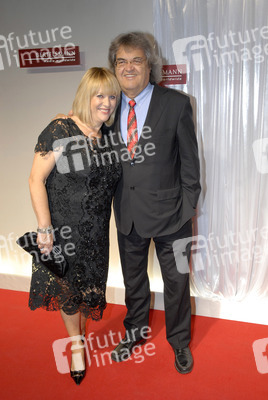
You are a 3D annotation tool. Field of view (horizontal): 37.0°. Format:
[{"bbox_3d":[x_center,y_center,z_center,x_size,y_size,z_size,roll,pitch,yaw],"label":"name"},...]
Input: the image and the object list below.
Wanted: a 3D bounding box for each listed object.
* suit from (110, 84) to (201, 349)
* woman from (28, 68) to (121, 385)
[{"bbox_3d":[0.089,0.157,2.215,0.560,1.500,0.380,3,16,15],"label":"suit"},{"bbox_3d":[-0.296,0.149,2.148,0.500,1.630,0.420,-4,16,-10],"label":"woman"}]

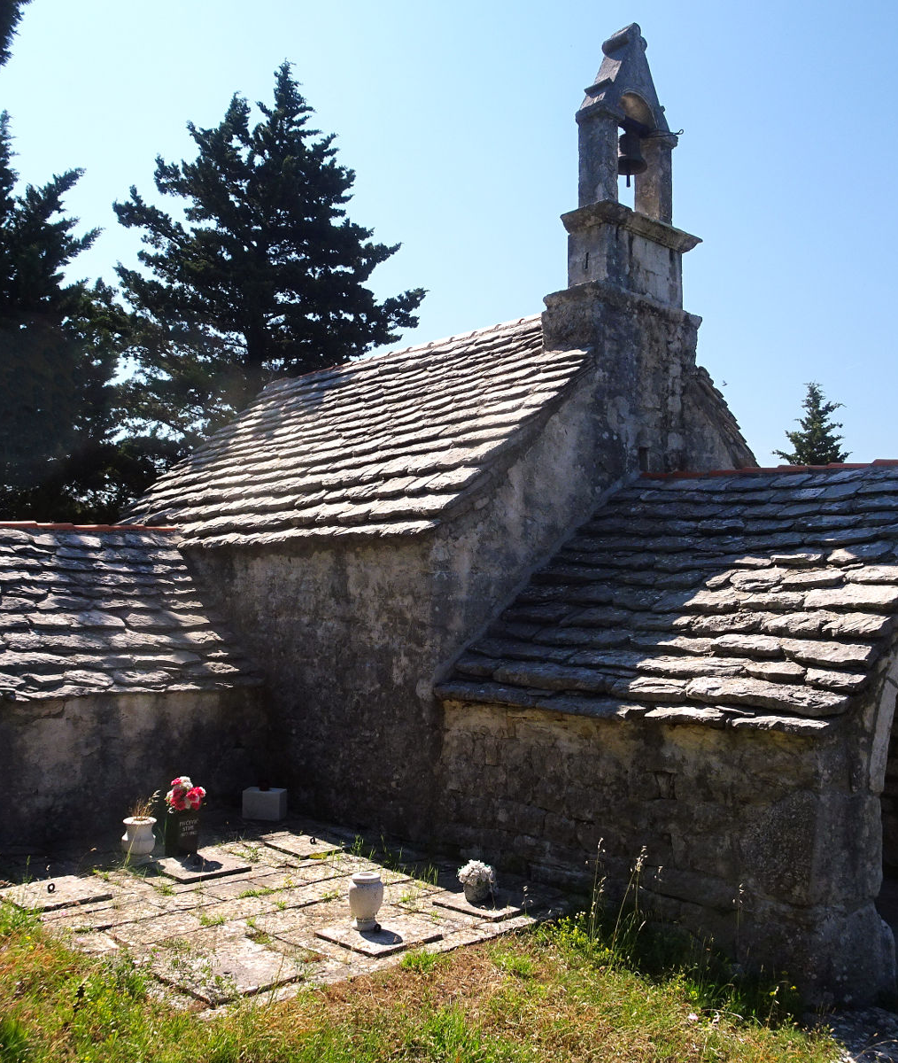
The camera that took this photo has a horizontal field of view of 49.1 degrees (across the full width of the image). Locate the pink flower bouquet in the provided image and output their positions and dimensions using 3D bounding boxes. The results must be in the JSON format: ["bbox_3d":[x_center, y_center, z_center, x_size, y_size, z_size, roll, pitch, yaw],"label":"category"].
[{"bbox_3d":[-1.659,1.656,6.200,0.250,0.225,0.220,0,-3,0],"label":"pink flower bouquet"}]

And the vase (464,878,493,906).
[{"bbox_3d":[0.164,1.977,5.400,0.160,0.145,0.160,0,-3,0],"label":"vase"}]

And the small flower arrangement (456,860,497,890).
[{"bbox_3d":[0.152,1.889,5.400,0.210,0.175,0.200,0,-3,0],"label":"small flower arrangement"}]

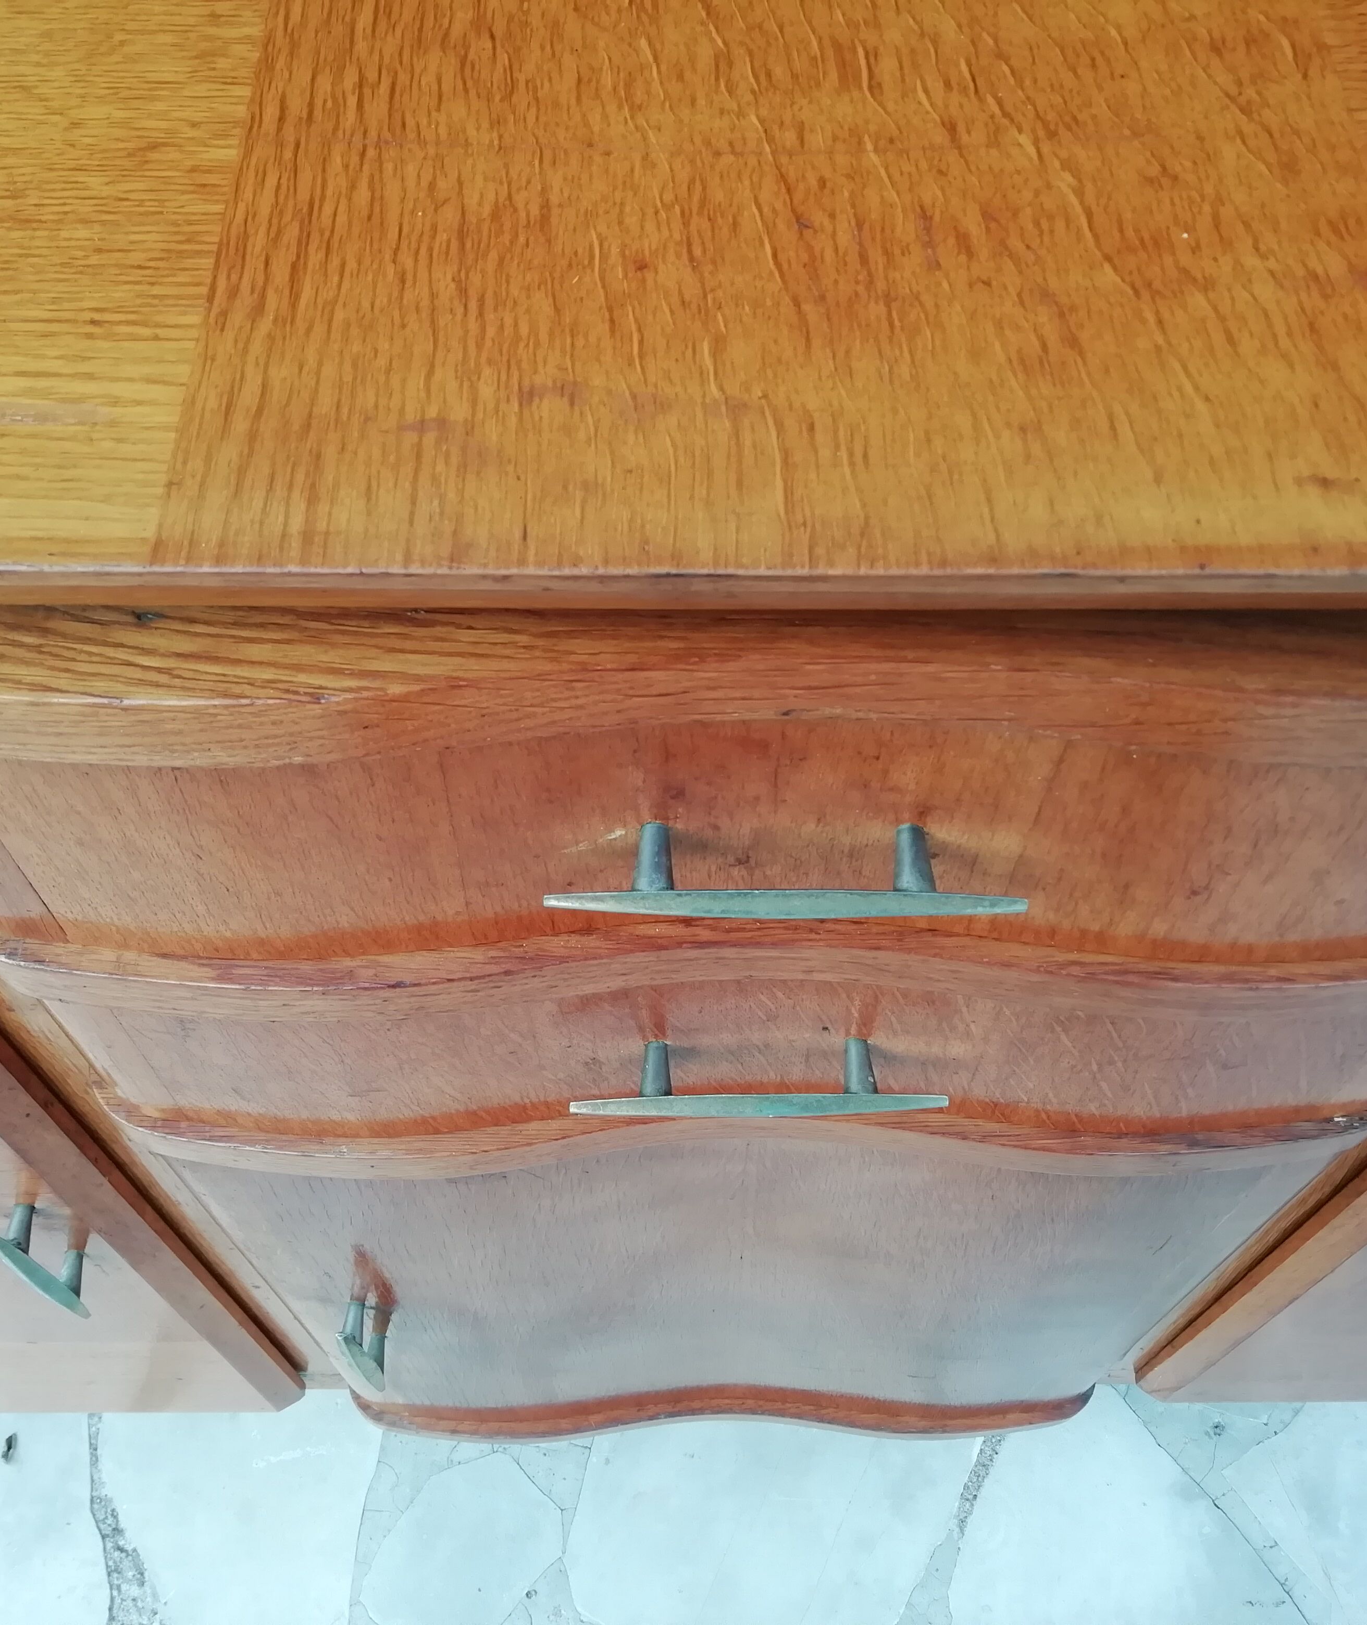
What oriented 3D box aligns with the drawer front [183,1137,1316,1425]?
[{"bbox_3d":[0.026,0.258,0.856,0.489,0.513,0.040,0,59,0],"label":"drawer front"}]

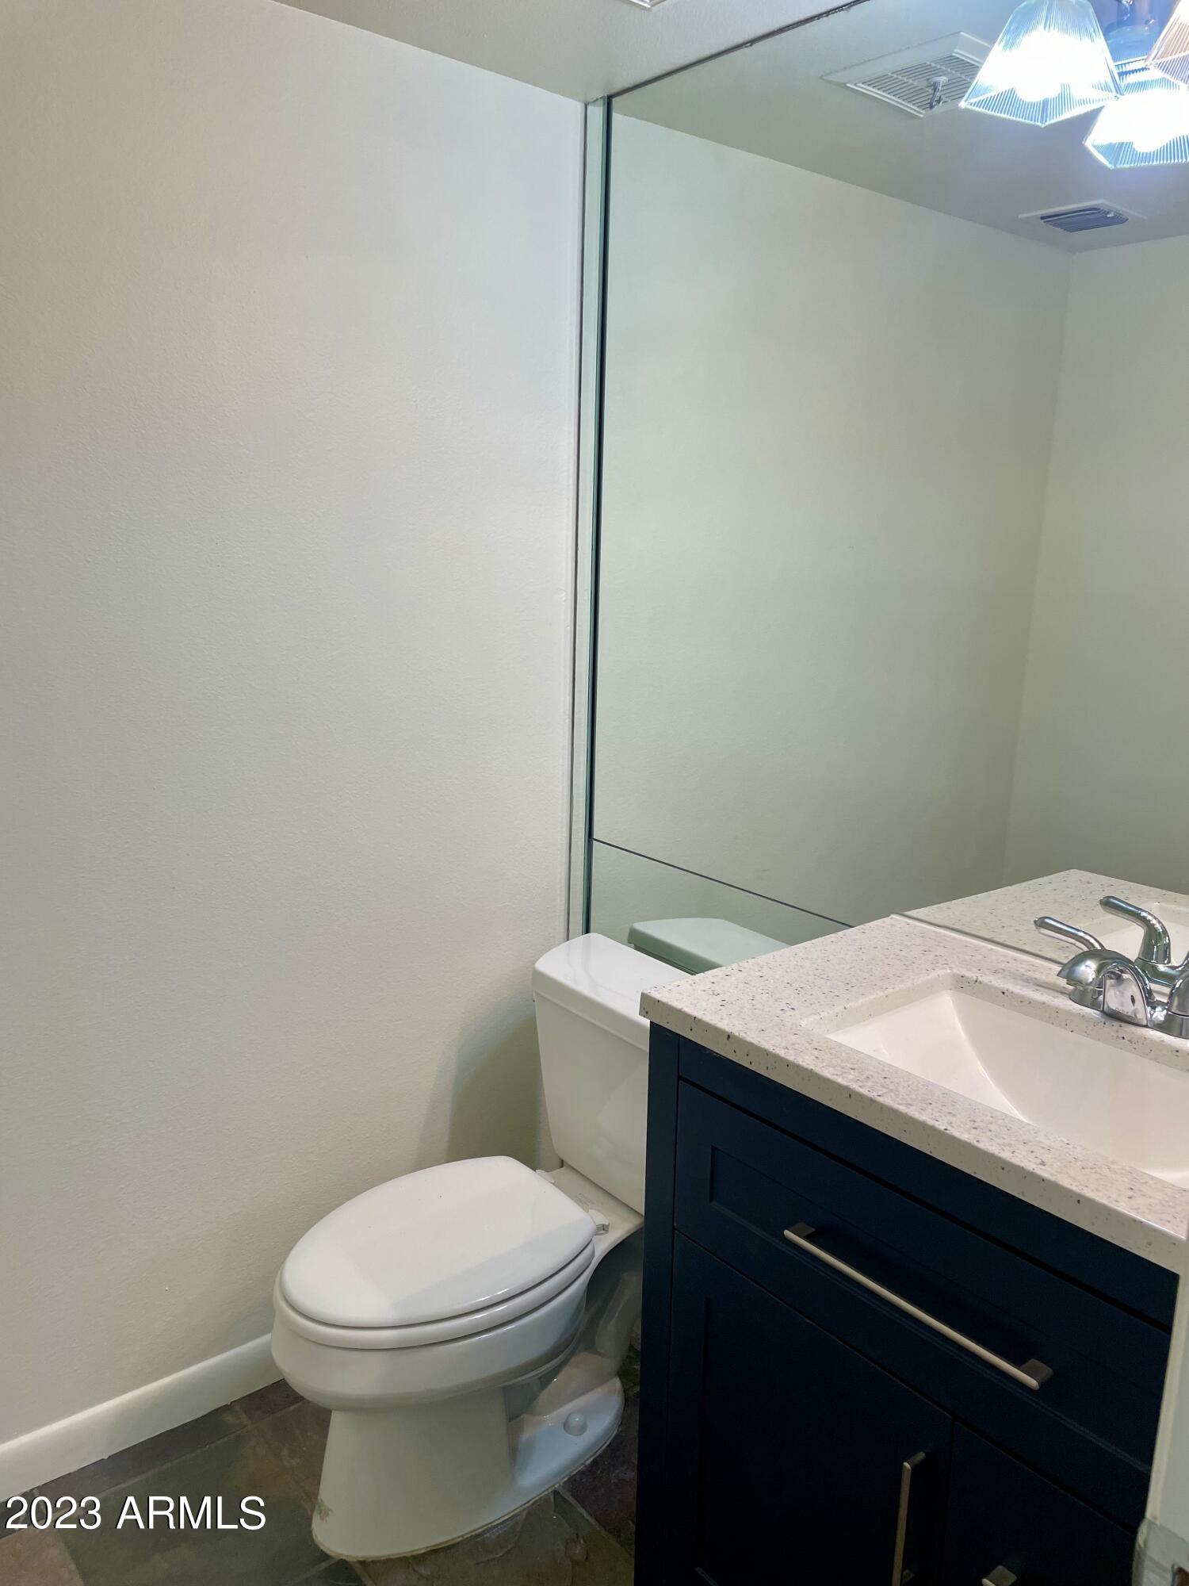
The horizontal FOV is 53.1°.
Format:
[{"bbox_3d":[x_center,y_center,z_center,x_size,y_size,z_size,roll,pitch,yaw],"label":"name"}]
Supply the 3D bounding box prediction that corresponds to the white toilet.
[{"bbox_3d":[-0.148,0.692,1.833,0.722,0.735,0.458,-8,16,-38],"label":"white toilet"}]

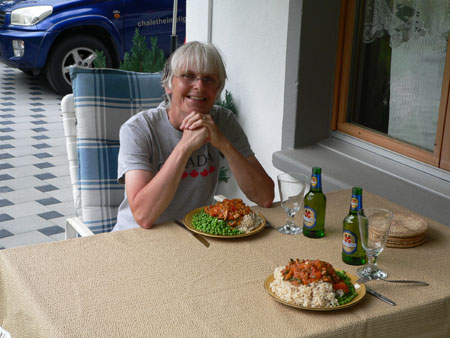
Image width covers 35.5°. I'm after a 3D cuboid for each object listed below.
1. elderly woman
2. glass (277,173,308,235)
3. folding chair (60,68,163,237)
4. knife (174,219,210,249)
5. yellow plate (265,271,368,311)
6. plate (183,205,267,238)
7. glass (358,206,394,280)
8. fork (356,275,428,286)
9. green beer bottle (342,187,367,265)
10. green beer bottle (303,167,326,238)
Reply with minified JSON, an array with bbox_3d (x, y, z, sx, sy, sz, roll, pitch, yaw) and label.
[{"bbox_3d":[-0.091,0.231,2.345,0.520,1.280,0.640,-8,21,-24],"label":"elderly woman"},{"bbox_3d":[0.204,0.108,2.155,0.092,0.172,0.092,1,19,0],"label":"glass"},{"bbox_3d":[-0.196,0.281,2.450,0.580,1.120,0.650,-8,21,-24],"label":"folding chair"},{"bbox_3d":[-0.103,0.193,2.139,0.021,0.012,0.225,-10,22,-29],"label":"knife"},{"bbox_3d":[0.230,0.305,1.814,0.255,0.027,0.255,1,19,0],"label":"yellow plate"},{"bbox_3d":[-0.003,0.167,2.201,0.255,0.027,0.255,1,19,0],"label":"plate"},{"bbox_3d":[0.400,0.203,1.891,0.092,0.172,0.092,1,19,0],"label":"glass"},{"bbox_3d":[0.441,0.299,1.845,0.186,0.022,0.025,2,19,5],"label":"fork"},{"bbox_3d":[0.362,0.157,1.957,0.067,0.214,0.067,9,21,22],"label":"green beer bottle"},{"bbox_3d":[0.272,0.098,2.121,0.067,0.214,0.067,9,21,22],"label":"green beer bottle"}]

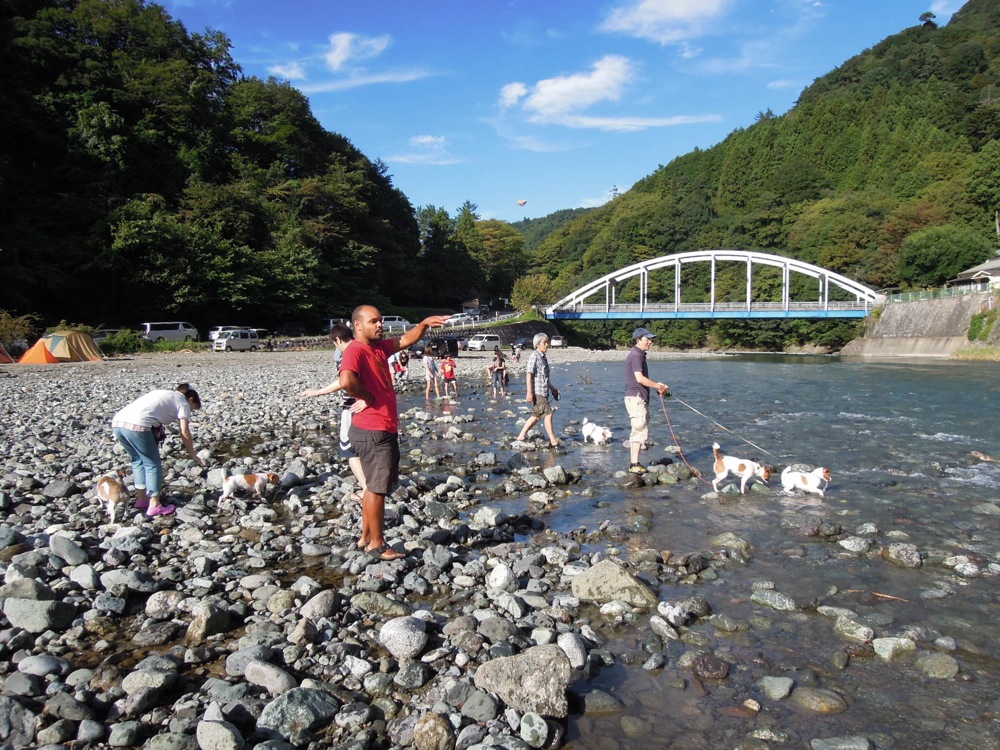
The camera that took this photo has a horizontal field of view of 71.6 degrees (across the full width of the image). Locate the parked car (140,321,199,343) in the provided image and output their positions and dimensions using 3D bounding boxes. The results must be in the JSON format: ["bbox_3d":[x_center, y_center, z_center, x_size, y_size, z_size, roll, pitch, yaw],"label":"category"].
[{"bbox_3d":[-31.843,-4.069,67.000,1.690,1.980,4.700,2,3,37],"label":"parked car"}]

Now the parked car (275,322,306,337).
[{"bbox_3d":[-25.081,-5.375,83.000,1.660,1.750,4.200,2,3,32],"label":"parked car"}]

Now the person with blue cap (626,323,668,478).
[{"bbox_3d":[1.733,0.308,8.200,0.500,1.730,0.500,1,3,12],"label":"person with blue cap"}]

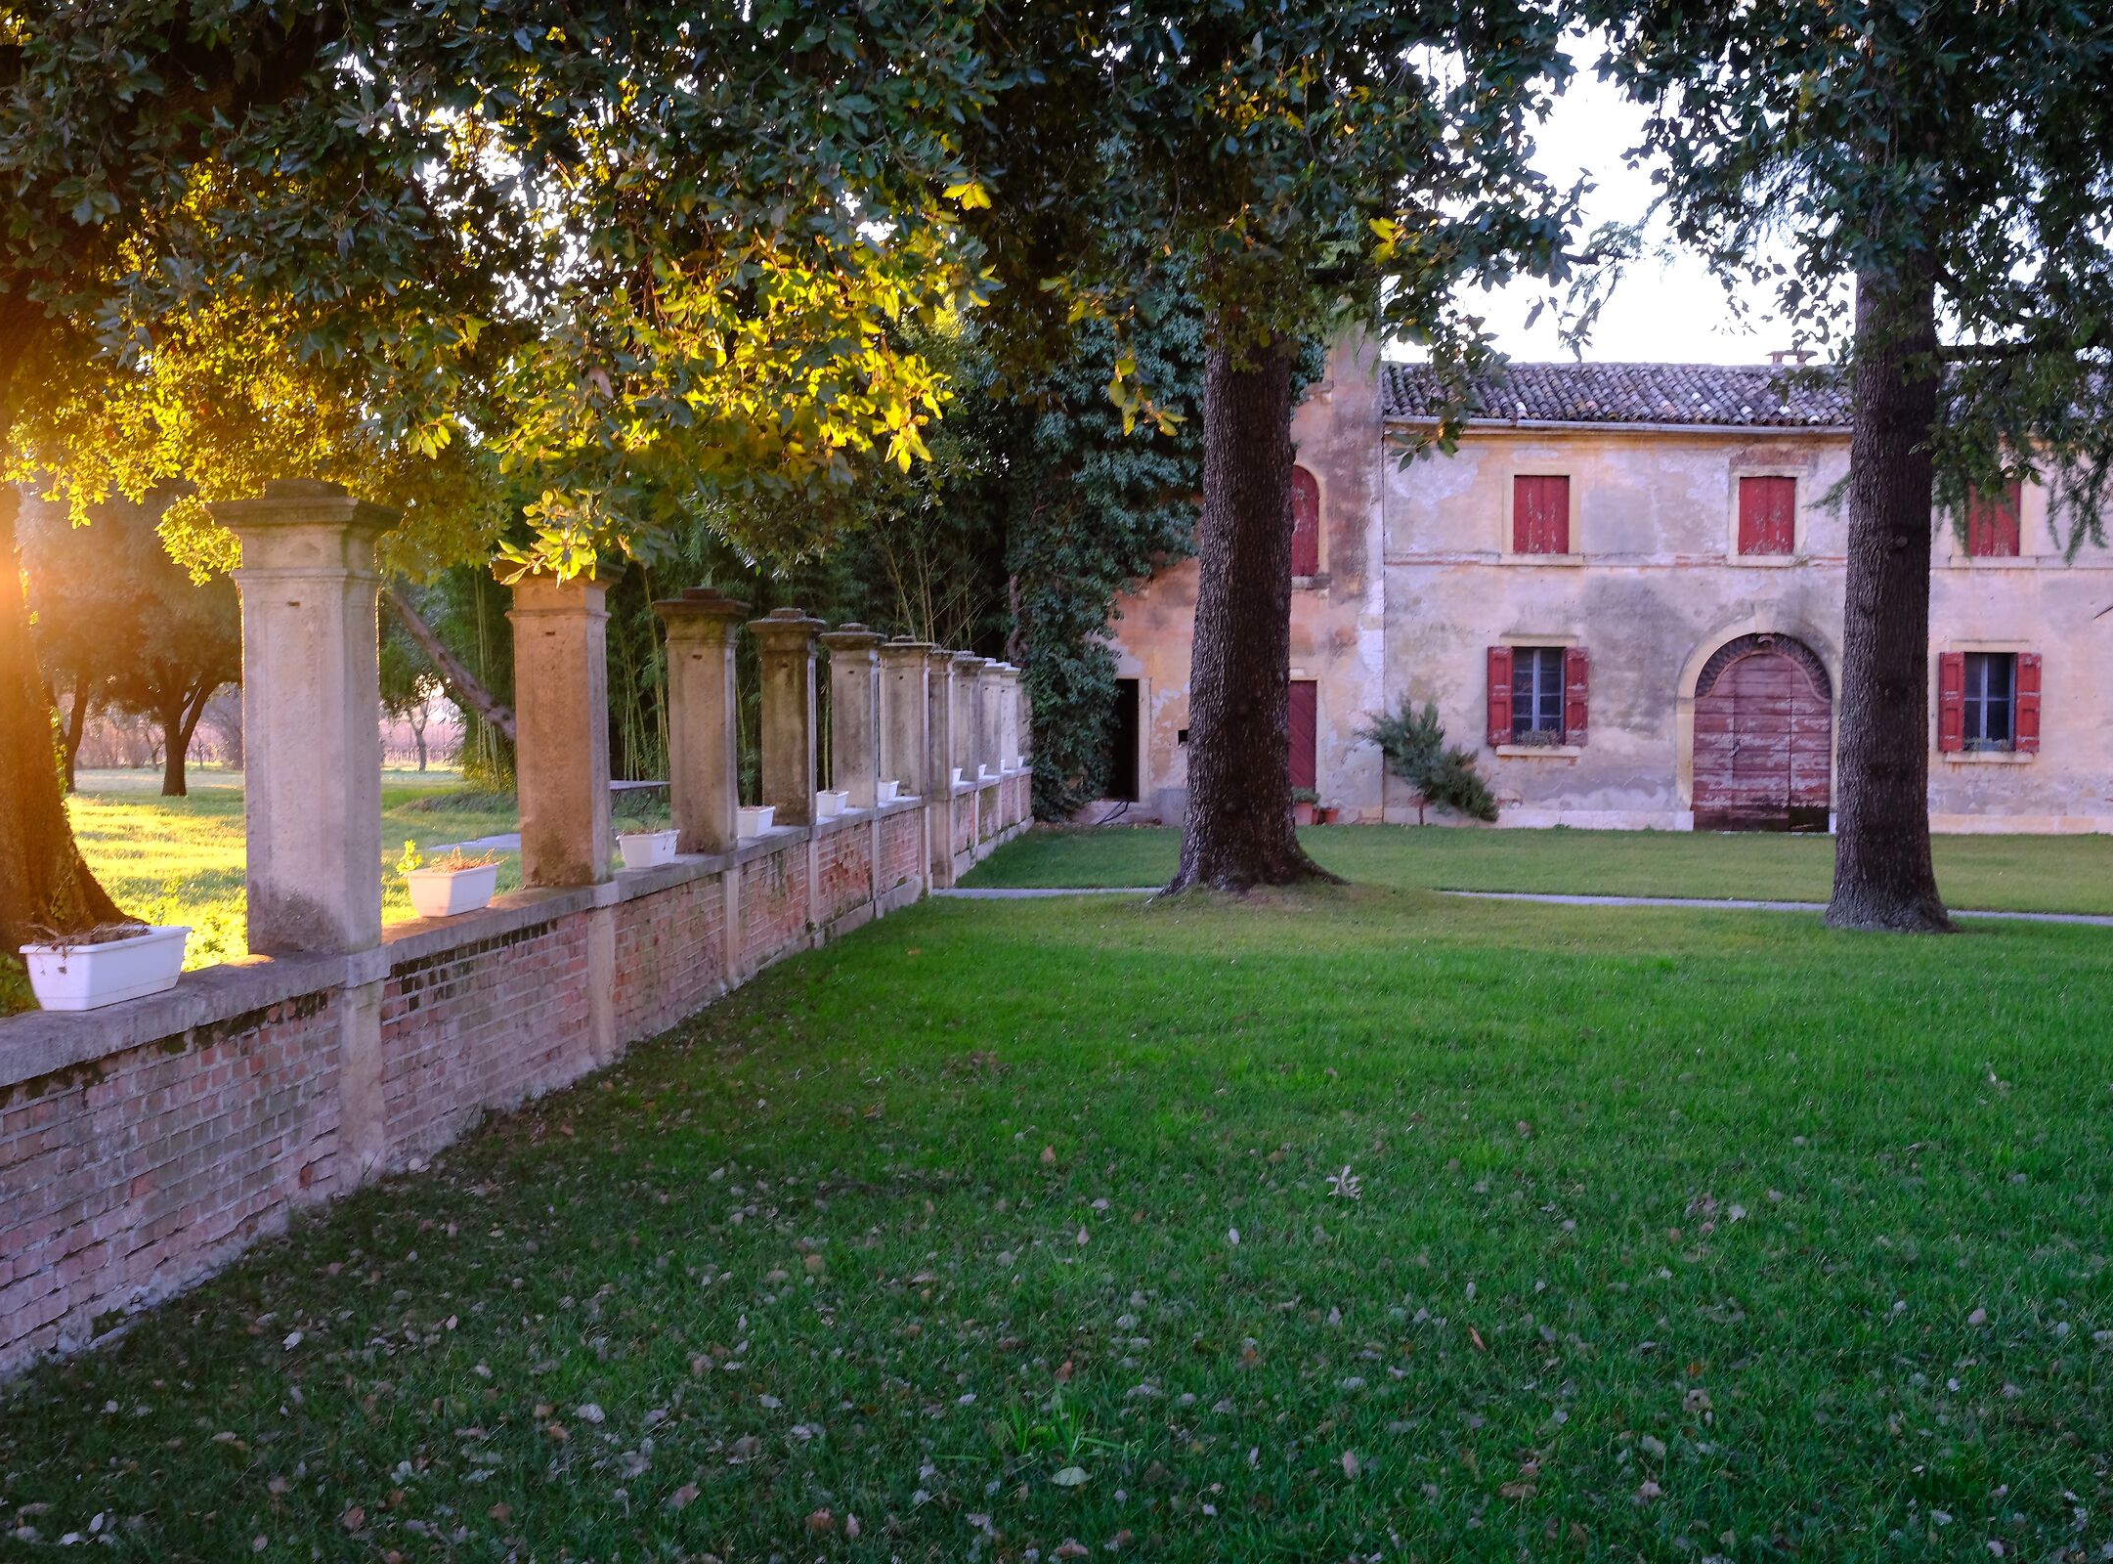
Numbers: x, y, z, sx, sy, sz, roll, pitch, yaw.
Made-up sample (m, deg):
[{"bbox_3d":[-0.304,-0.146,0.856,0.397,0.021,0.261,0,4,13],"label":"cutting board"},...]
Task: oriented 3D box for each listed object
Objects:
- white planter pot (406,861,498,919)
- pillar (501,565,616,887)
[{"bbox_3d":[-2.432,0.440,9.189,0.190,0.165,0.580,0,2,4],"label":"white planter pot"},{"bbox_3d":[-2.501,-0.333,11.632,0.520,1.710,0.520,0,2,4],"label":"pillar"}]

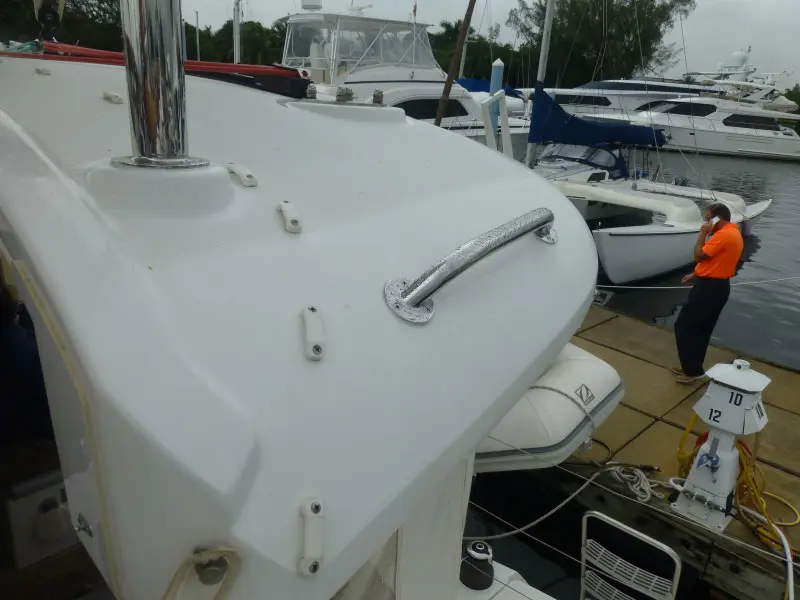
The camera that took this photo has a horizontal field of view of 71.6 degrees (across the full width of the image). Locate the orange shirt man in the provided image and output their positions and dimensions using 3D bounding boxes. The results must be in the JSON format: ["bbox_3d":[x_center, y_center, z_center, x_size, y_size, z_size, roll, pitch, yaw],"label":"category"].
[{"bbox_3d":[2.933,-0.046,5.280,0.500,1.720,0.520,13,23,26],"label":"orange shirt man"}]

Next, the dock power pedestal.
[{"bbox_3d":[2.075,0.892,3.570,0.340,1.100,0.380,-17,27,-41],"label":"dock power pedestal"}]

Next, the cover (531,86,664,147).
[{"bbox_3d":[4.824,-4.230,12.989,4.544,1.285,0.450,-9,23,-28],"label":"cover"}]

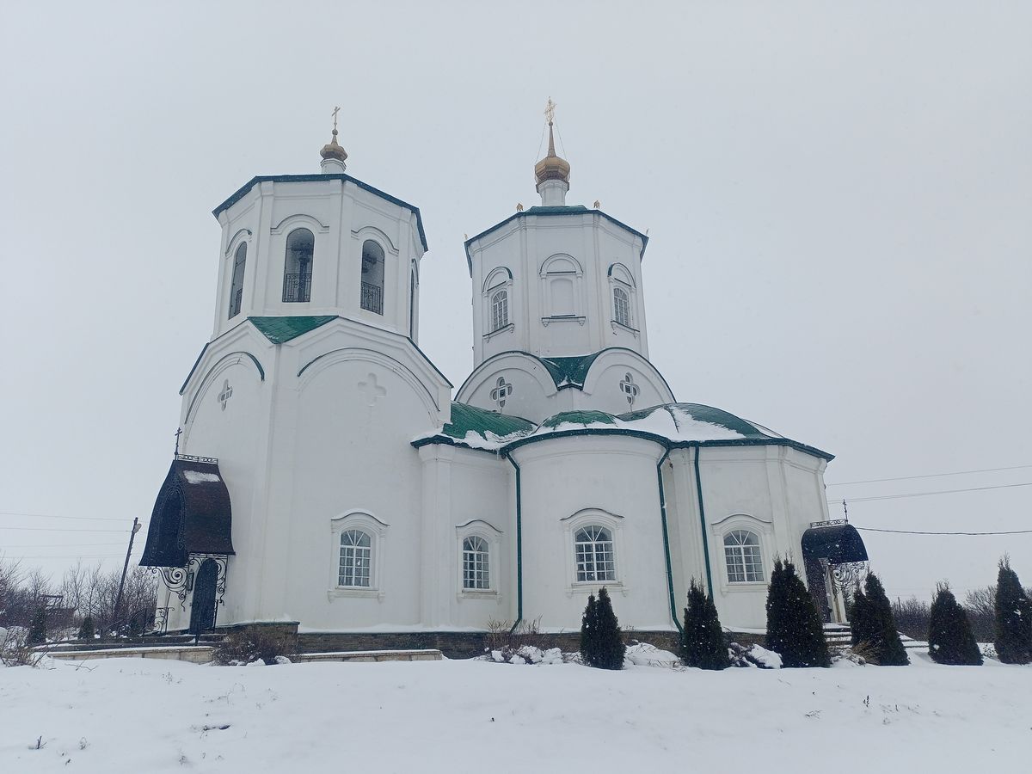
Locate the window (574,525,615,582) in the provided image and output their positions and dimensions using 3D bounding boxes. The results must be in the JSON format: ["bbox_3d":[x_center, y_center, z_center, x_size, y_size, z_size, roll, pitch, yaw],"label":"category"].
[{"bbox_3d":[2.442,5.183,26.093,1.151,1.748,0.200,-2,-21,0],"label":"window"}]

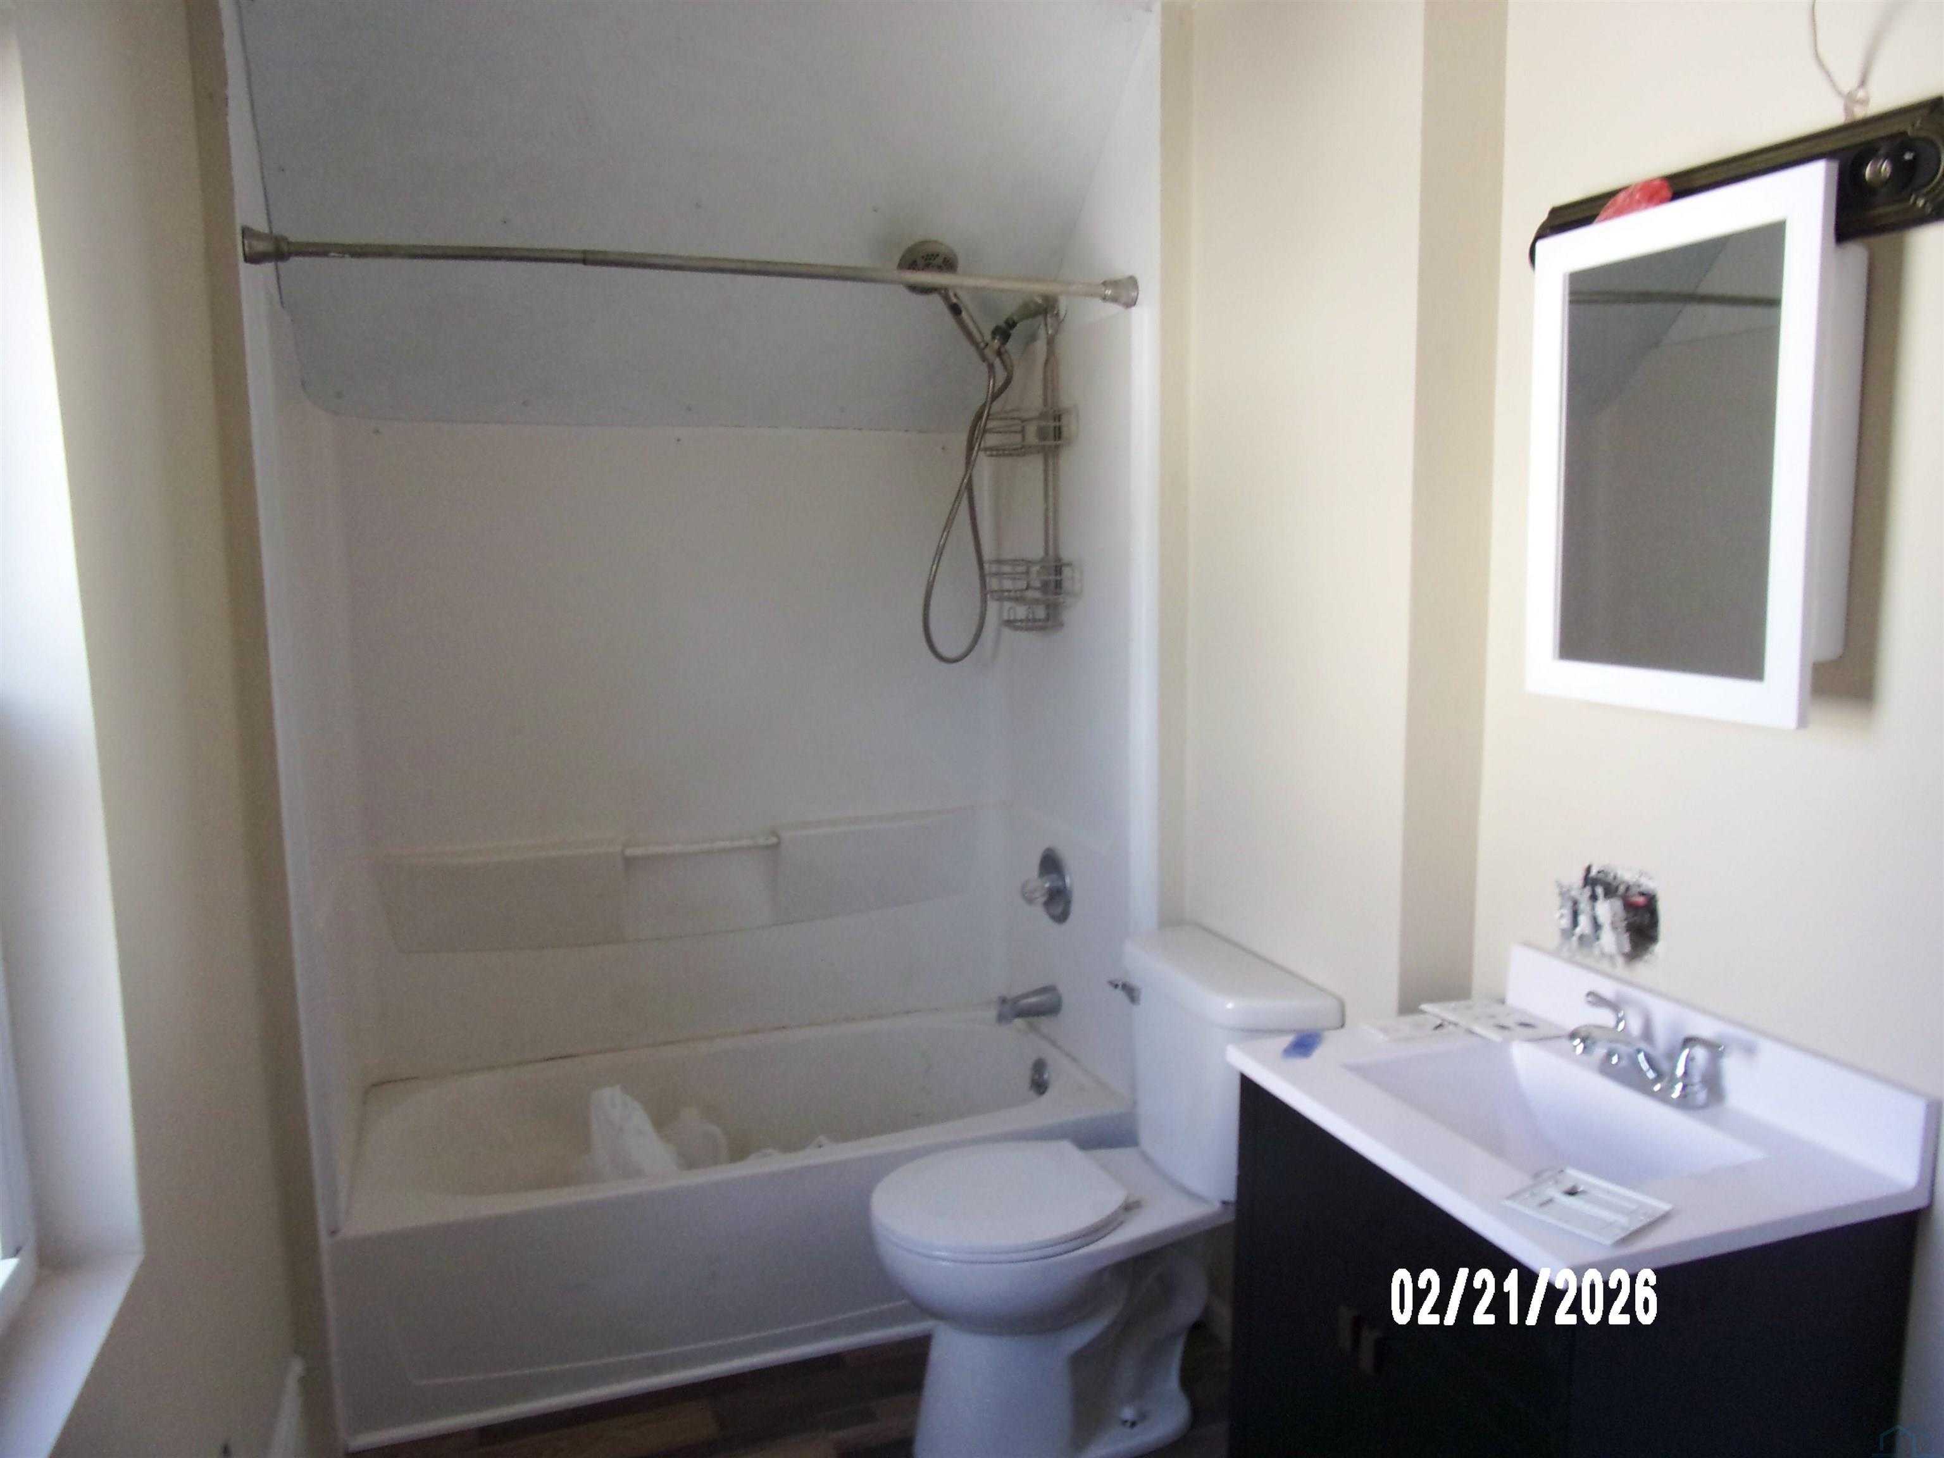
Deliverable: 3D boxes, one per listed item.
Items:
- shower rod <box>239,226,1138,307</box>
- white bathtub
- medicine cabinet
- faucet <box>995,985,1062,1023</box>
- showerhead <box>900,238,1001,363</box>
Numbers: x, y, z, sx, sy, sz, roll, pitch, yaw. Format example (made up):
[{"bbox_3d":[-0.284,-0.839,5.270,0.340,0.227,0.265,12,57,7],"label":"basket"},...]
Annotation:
[{"bbox_3d":[-0.403,-0.785,2.319,1.520,0.056,0.056,-4,8,-19],"label":"shower rod"},{"bbox_3d":[-0.499,0.978,2.919,1.520,0.392,0.720,-4,8,-19],"label":"white bathtub"},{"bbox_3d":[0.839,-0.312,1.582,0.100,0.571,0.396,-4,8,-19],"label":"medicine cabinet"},{"bbox_3d":[0.135,0.642,3.138,0.146,0.073,0.060,-4,8,-19],"label":"faucet"},{"bbox_3d":[-0.028,-0.885,2.793,0.115,0.265,0.085,-25,32,8],"label":"showerhead"}]

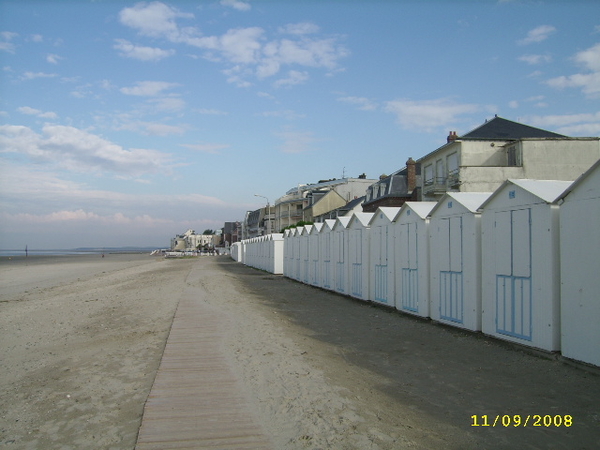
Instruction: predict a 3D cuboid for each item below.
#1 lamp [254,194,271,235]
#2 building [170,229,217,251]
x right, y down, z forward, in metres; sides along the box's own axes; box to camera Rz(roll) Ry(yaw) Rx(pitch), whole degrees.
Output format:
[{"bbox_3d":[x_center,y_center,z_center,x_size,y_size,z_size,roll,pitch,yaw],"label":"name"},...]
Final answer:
[{"bbox_3d":[-4.697,0.288,76.000,2.000,8.000,0.300,0,-3,-10],"label":"lamp"},{"bbox_3d":[-43.007,5.977,245.000,16.500,9.200,11.000,-1,-3,12],"label":"building"}]

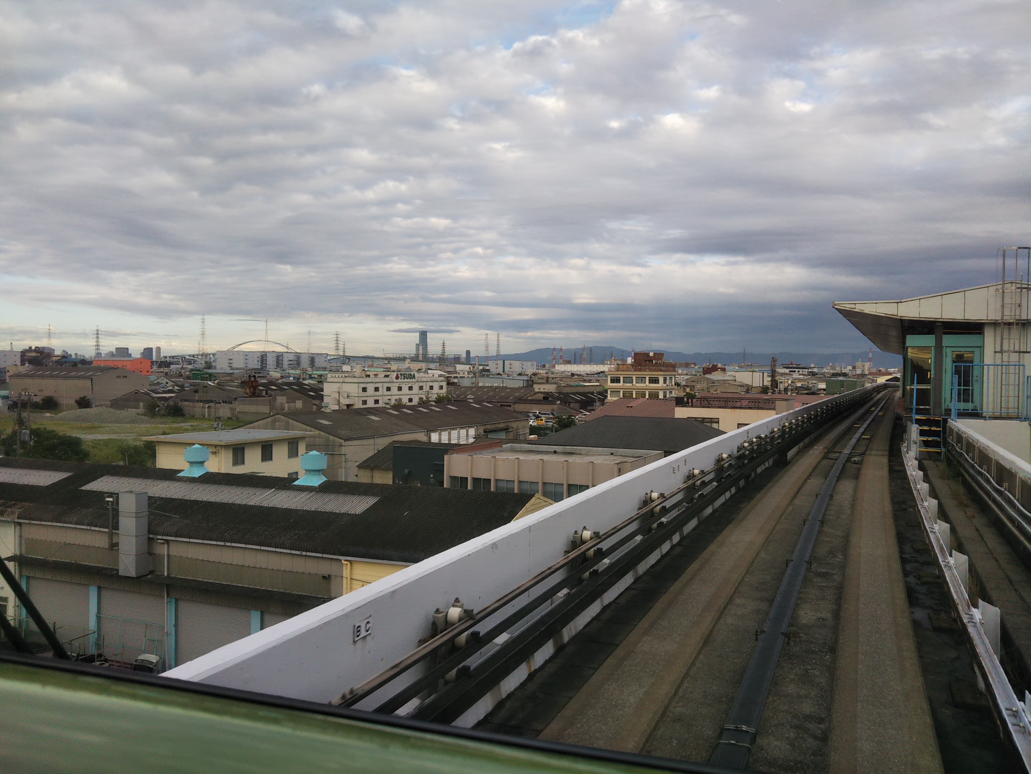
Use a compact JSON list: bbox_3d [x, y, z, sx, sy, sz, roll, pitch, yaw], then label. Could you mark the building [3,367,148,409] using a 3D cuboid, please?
[{"bbox_3d":[-150.180,-0.040,307.410,44.420,14.300,21.780,1,1,29],"label":"building"}]

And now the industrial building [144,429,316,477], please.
[{"bbox_3d":[-28.310,8.410,90.320,9.980,6.900,14.420,1,1,24],"label":"industrial building"}]

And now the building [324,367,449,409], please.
[{"bbox_3d":[-36.280,2.090,258.330,10.730,14.000,50.150,1,1,22],"label":"building"}]

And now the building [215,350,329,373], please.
[{"bbox_3d":[-360.630,-31.190,1337.700,55.960,39.200,170.300,1,1,31],"label":"building"}]

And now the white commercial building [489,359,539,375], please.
[{"bbox_3d":[-3.460,-25.400,1422.560,51.270,32.400,69.620,1,1,24],"label":"white commercial building"}]

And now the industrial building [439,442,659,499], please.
[{"bbox_3d":[3.180,8.750,67.530,13.120,7.600,11.470,1,1,25],"label":"industrial building"}]

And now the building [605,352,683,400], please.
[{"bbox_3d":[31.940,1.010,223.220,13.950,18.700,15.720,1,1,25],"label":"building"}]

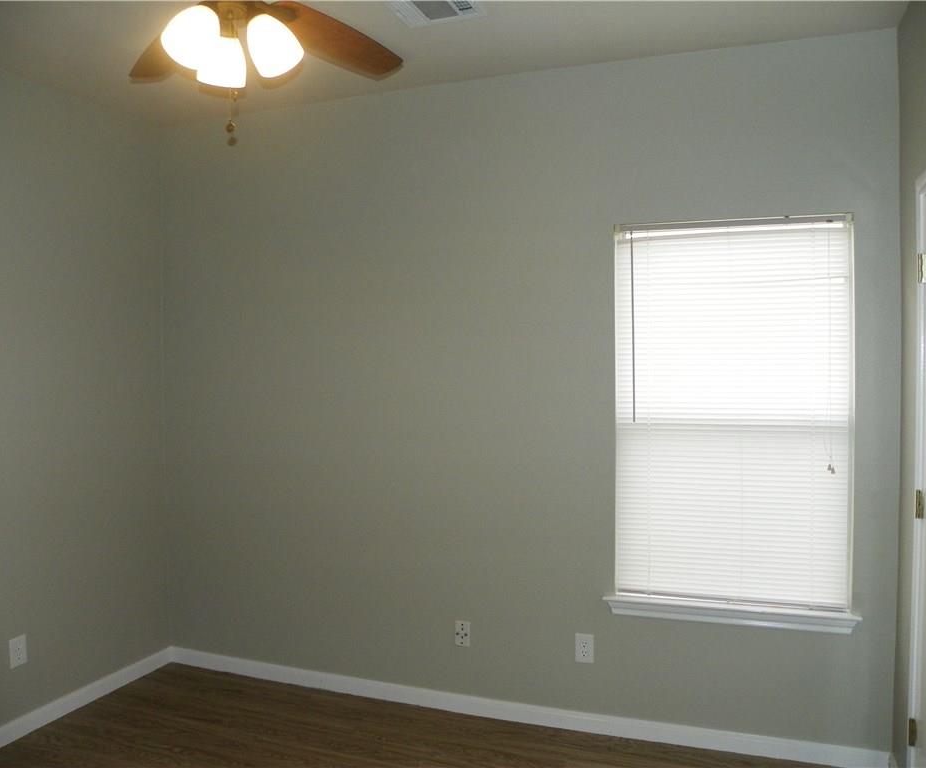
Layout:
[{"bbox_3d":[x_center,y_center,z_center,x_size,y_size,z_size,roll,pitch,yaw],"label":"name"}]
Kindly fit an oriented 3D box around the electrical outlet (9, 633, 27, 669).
[{"bbox_3d":[-1.797,1.082,3.109,0.010,0.118,0.074,0,1,20],"label":"electrical outlet"}]

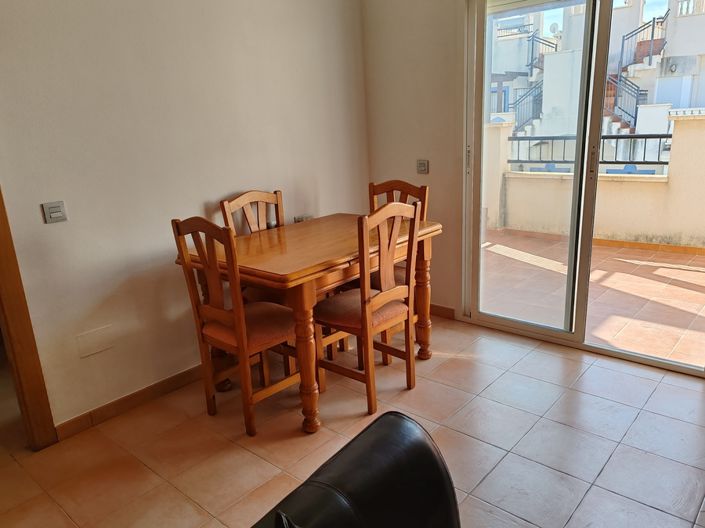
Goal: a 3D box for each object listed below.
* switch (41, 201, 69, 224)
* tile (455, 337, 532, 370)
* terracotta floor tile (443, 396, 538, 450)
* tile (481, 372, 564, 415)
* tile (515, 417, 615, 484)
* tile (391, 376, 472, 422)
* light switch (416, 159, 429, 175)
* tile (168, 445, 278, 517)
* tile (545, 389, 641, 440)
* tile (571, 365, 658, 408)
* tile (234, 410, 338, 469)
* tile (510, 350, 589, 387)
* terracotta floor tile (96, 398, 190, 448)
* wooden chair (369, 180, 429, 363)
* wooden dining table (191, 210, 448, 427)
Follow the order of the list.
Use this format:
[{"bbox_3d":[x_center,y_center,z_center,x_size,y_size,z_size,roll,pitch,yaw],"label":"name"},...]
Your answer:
[{"bbox_3d":[-1.284,-0.223,2.369,0.017,0.084,0.084,11,21,40],"label":"switch"},{"bbox_3d":[0.831,0.526,3.227,0.330,0.010,0.330,11,21,40],"label":"tile"},{"bbox_3d":[0.643,0.731,2.532,0.330,0.010,0.330,11,21,40],"label":"terracotta floor tile"},{"bbox_3d":[0.861,0.648,2.764,0.330,0.010,0.330,11,21,40],"label":"tile"},{"bbox_3d":[0.896,0.779,2.317,0.330,0.010,0.330,11,21,40],"label":"tile"},{"bbox_3d":[0.392,0.677,2.737,0.330,0.010,0.330,11,21,40],"label":"tile"},{"bbox_3d":[0.469,-0.640,3.642,0.082,0.086,0.017,11,21,40],"label":"light switch"},{"bbox_3d":[-0.521,0.866,2.241,0.330,0.010,0.330,11,21,40],"label":"tile"},{"bbox_3d":[1.116,0.702,2.557,0.330,0.010,0.330,11,21,40],"label":"tile"},{"bbox_3d":[1.330,0.618,2.790,0.330,0.010,0.330,11,21,40],"label":"tile"},{"bbox_3d":[-0.295,0.787,2.472,0.330,0.010,0.330,11,21,40],"label":"tile"},{"bbox_3d":[1.079,0.568,3.003,0.330,0.010,0.330,11,21,40],"label":"tile"},{"bbox_3d":[-1.025,0.768,2.671,0.330,0.010,0.330,11,21,40],"label":"terracotta floor tile"},{"bbox_3d":[0.167,0.034,3.196,0.425,0.985,0.425,9,20,36],"label":"wooden chair"},{"bbox_3d":[-0.161,0.235,2.963,0.789,0.763,1.199,11,21,40],"label":"wooden dining table"}]

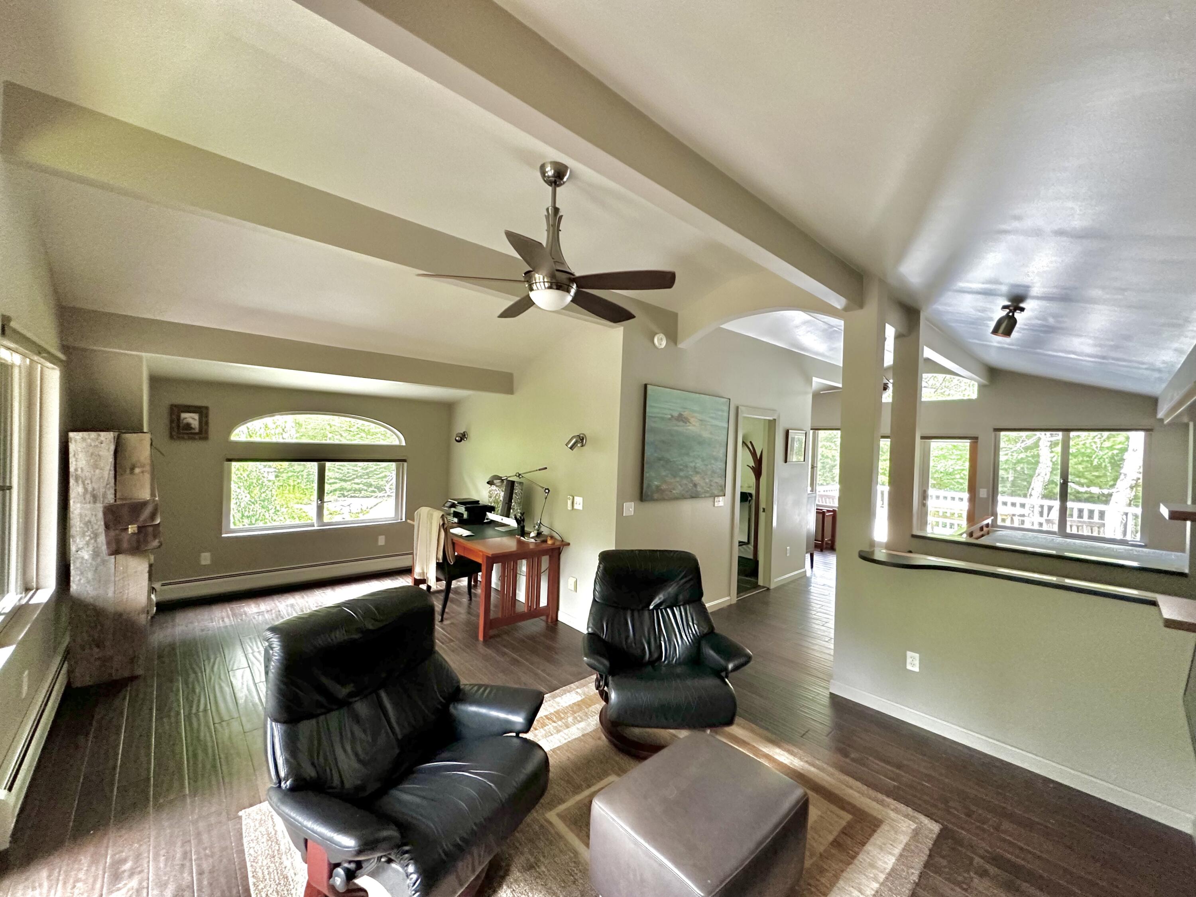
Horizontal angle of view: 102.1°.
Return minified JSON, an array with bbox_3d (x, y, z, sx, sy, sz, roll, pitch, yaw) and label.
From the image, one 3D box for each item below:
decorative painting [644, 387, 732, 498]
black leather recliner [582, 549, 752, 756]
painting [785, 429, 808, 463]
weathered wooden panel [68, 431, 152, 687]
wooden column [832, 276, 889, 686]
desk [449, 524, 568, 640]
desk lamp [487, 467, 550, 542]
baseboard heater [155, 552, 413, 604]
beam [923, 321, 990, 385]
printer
[{"bbox_3d":[0.873,-0.024,4.594,1.295,1.009,0.037,2,0,-42],"label":"decorative painting"},{"bbox_3d":[0.349,1.137,2.748,0.830,0.980,0.810,2,0,-5],"label":"black leather recliner"},{"bbox_3d":[2.504,-0.015,6.115,0.470,0.405,0.035,2,0,-42],"label":"painting"},{"bbox_3d":[-3.173,0.695,3.138,0.370,1.600,0.130,2,0,-42],"label":"weathered wooden panel"},{"bbox_3d":[1.775,0.268,3.291,0.145,2.842,0.212,2,0,-42],"label":"wooden column"},{"bbox_3d":[-1.138,1.192,4.742,0.820,0.750,1.700,2,0,-42],"label":"desk"},{"bbox_3d":[-0.750,0.516,4.546,0.585,0.679,0.170,2,0,-6],"label":"desk lamp"},{"bbox_3d":[-3.077,1.379,5.337,2.700,0.210,0.075,2,0,-42],"label":"baseboard heater"},{"bbox_3d":[3.759,-0.978,5.122,3.198,0.247,0.113,2,0,-42],"label":"beam"},{"bbox_3d":[-1.433,0.690,5.401,0.400,0.235,0.430,2,0,-42],"label":"printer"}]

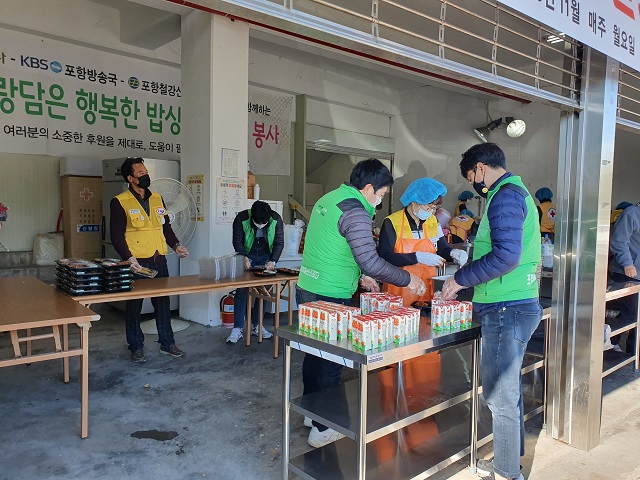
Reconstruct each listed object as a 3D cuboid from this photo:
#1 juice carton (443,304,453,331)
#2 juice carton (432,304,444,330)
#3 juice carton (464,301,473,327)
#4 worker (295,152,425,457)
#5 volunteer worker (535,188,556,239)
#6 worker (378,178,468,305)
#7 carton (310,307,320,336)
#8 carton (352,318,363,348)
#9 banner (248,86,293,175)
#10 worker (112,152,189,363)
[{"bbox_3d":[0.613,0.371,2.293,0.037,0.121,0.048,-1,4,-42],"label":"juice carton"},{"bbox_3d":[0.570,0.370,2.291,0.037,0.121,0.048,-1,4,-42],"label":"juice carton"},{"bbox_3d":[0.725,0.370,2.352,0.037,0.121,0.048,-1,4,-42],"label":"juice carton"},{"bbox_3d":[0.244,0.341,2.900,0.600,1.640,0.500,-1,3,-35],"label":"worker"},{"bbox_3d":[2.960,0.206,6.200,0.480,1.690,0.360,1,3,-12],"label":"volunteer worker"},{"bbox_3d":[0.693,0.366,3.280,0.510,1.570,0.420,0,3,-23],"label":"worker"},{"bbox_3d":[-0.004,0.364,2.172,0.037,0.121,0.048,-1,4,-42],"label":"carton"},{"bbox_3d":[0.161,0.377,1.992,0.037,0.121,0.048,-1,4,-42],"label":"carton"},{"bbox_3d":[-0.815,-1.797,7.999,0.880,1.380,0.020,-1,4,-40],"label":"banner"},{"bbox_3d":[-1.536,0.163,4.330,0.560,1.780,0.450,-2,4,-45],"label":"worker"}]

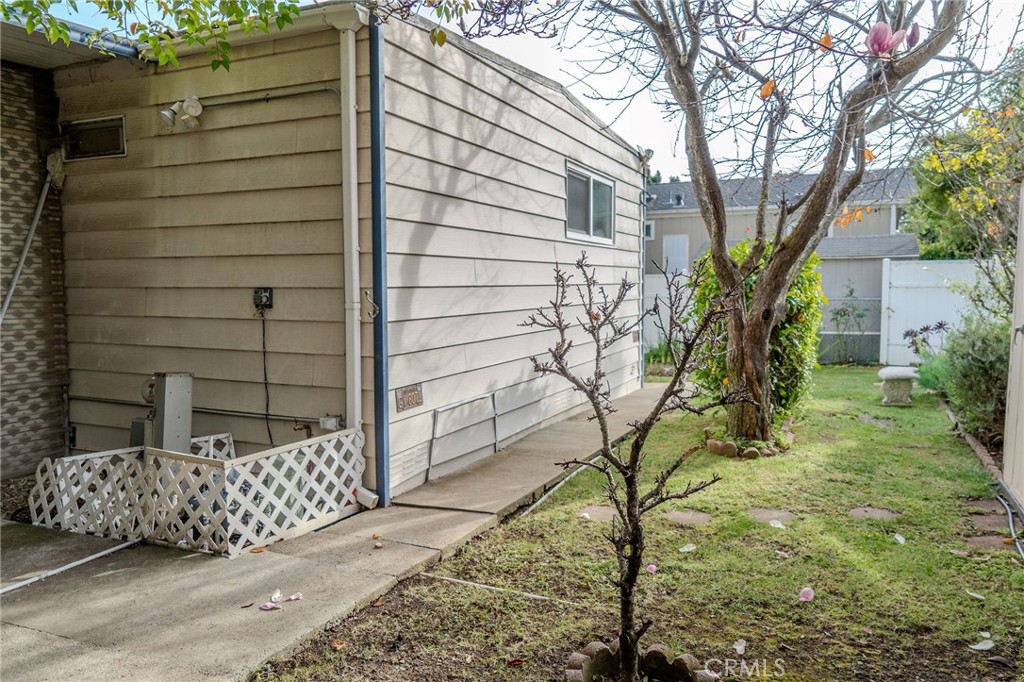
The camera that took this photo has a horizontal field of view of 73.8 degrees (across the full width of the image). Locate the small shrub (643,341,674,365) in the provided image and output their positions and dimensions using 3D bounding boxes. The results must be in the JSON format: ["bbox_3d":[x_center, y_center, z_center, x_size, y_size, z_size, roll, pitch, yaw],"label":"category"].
[{"bbox_3d":[2.442,0.212,11.283,0.500,0.420,0.450,2,5,26],"label":"small shrub"}]

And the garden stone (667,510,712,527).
[{"bbox_3d":[1.054,1.062,4.041,0.280,0.045,0.280,1,5,15],"label":"garden stone"}]

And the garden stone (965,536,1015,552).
[{"bbox_3d":[2.560,1.095,3.640,0.280,0.045,0.230,2,5,20],"label":"garden stone"}]

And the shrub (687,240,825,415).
[{"bbox_3d":[2.654,-0.116,7.271,1.400,1.850,1.300,2,5,20],"label":"shrub"}]

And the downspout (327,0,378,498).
[{"bbox_3d":[-0.941,-0.443,4.053,0.220,2.850,0.110,2,5,22],"label":"downspout"}]

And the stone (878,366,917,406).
[{"bbox_3d":[4.553,0.514,8.032,0.440,0.430,0.450,2,5,26],"label":"stone"}]

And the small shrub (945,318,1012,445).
[{"bbox_3d":[4.763,0.284,6.803,0.750,1.100,1.100,2,5,26],"label":"small shrub"}]

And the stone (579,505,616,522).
[{"bbox_3d":[0.534,1.055,4.121,0.270,0.045,0.280,1,5,7],"label":"stone"}]

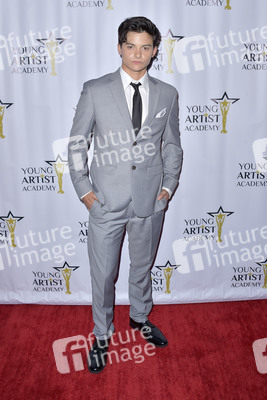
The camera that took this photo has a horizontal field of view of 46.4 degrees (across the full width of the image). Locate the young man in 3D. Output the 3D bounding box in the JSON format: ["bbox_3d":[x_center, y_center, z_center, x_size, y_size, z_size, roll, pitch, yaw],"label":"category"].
[{"bbox_3d":[-0.030,-0.002,1.646,0.580,1.760,0.400,-5,13,-17],"label":"young man"}]

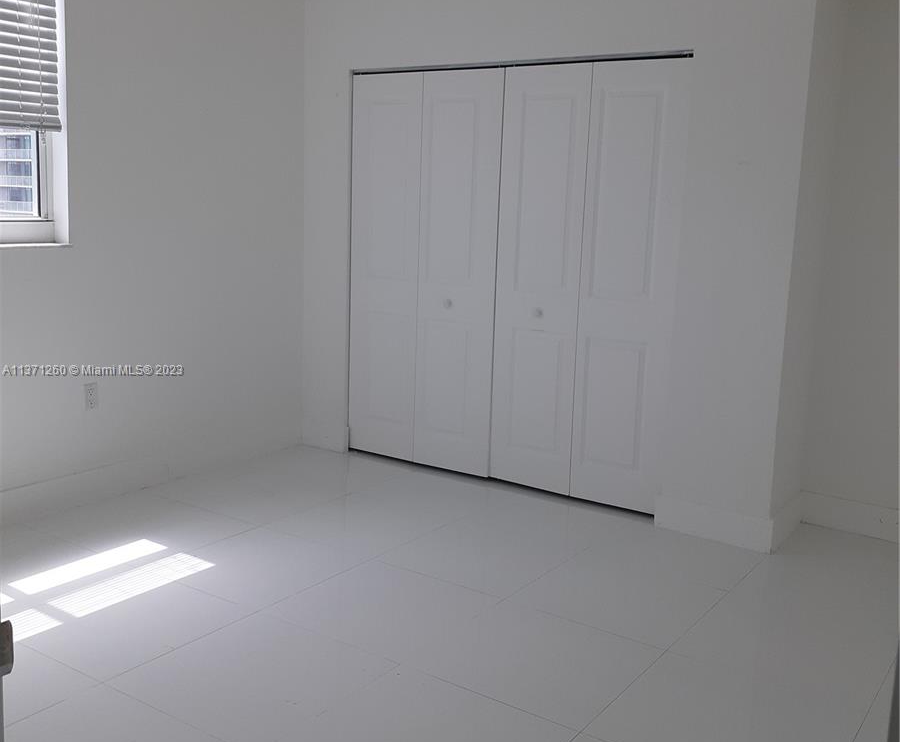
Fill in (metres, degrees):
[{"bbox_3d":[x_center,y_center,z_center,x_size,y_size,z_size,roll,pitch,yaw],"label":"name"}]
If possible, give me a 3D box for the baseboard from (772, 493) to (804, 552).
[{"bbox_3d":[1.493,0.662,4.135,0.015,0.142,0.519,8,12,34],"label":"baseboard"}]

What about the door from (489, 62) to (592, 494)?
[{"bbox_3d":[0.429,-0.420,4.452,0.452,1.998,0.036,8,12,34],"label":"door"}]

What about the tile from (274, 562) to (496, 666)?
[{"bbox_3d":[-0.230,0.829,3.280,0.610,0.010,0.610,8,12,34],"label":"tile"}]

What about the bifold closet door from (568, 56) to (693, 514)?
[{"bbox_3d":[0.791,-0.351,4.180,0.436,1.974,0.035,9,12,34],"label":"bifold closet door"}]

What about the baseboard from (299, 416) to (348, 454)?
[{"bbox_3d":[-0.720,0.377,5.295,0.342,0.155,0.015,9,12,34],"label":"baseboard"}]

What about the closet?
[{"bbox_3d":[0.352,-0.448,4.733,1.824,2.040,0.500,9,12,34],"label":"closet"}]

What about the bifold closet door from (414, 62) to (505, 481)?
[{"bbox_3d":[0.042,-0.471,4.684,0.477,1.981,0.035,9,12,34],"label":"bifold closet door"}]

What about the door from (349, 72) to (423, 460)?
[{"bbox_3d":[-0.342,-0.532,4.972,0.455,1.998,0.036,8,12,34],"label":"door"}]

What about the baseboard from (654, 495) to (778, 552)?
[{"bbox_3d":[1.143,0.662,4.070,0.519,0.142,0.015,8,12,34],"label":"baseboard"}]

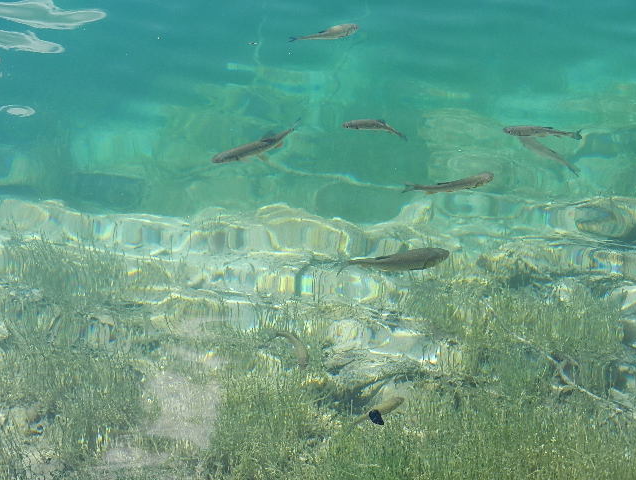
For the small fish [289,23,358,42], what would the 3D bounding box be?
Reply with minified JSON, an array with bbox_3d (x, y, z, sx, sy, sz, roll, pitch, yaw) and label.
[{"bbox_3d":[0.024,-0.787,4.241,0.299,0.052,0.045,-14,35,-21],"label":"small fish"}]

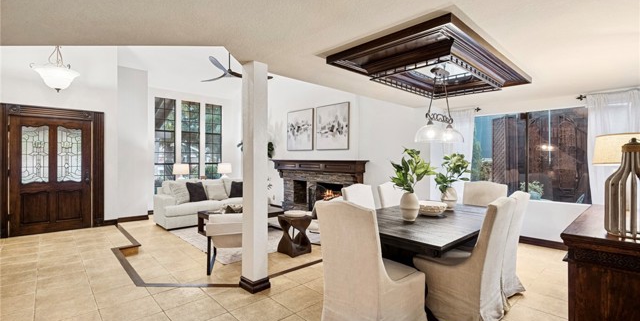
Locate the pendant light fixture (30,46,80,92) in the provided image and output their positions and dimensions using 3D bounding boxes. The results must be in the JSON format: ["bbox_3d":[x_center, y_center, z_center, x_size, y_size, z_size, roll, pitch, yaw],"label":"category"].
[{"bbox_3d":[-3.486,-1.224,3.744,0.470,0.660,0.470,0,0,-43],"label":"pendant light fixture"}]

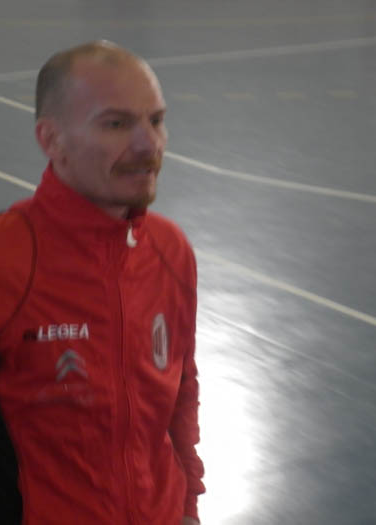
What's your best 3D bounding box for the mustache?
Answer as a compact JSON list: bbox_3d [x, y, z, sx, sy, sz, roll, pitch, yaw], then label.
[{"bbox_3d":[-0.066,-0.133,3.100,0.072,0.023,0.030,-10,17,-34],"label":"mustache"}]

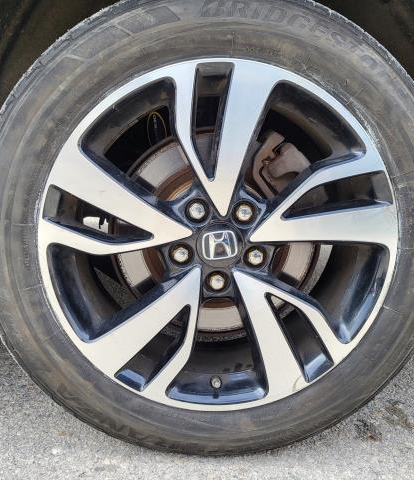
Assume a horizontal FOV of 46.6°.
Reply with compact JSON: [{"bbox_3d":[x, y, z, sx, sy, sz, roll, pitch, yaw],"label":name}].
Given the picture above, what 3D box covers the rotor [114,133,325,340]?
[{"bbox_3d":[0.015,-0.004,0.730,0.314,0.314,0.050,0,12,-3],"label":"rotor"}]

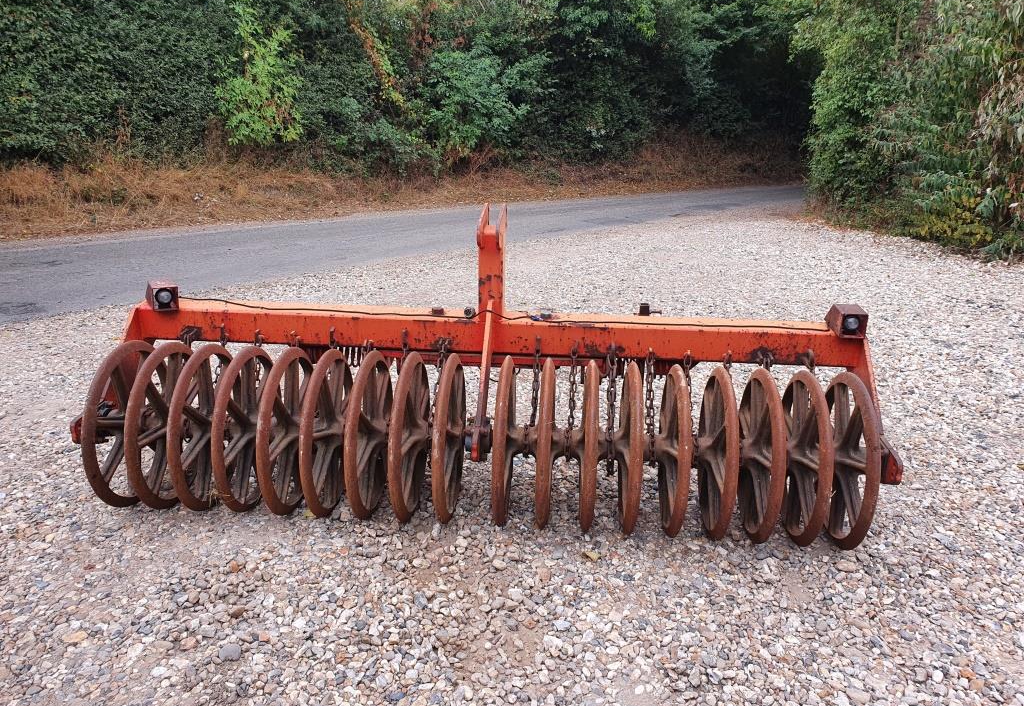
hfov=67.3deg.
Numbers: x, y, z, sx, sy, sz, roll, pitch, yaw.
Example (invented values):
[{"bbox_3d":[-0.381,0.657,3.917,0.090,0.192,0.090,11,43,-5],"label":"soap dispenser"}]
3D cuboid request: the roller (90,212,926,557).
[{"bbox_3d":[-0.129,0.030,3.255,3.365,1.215,1.161,3,16,3],"label":"roller"}]

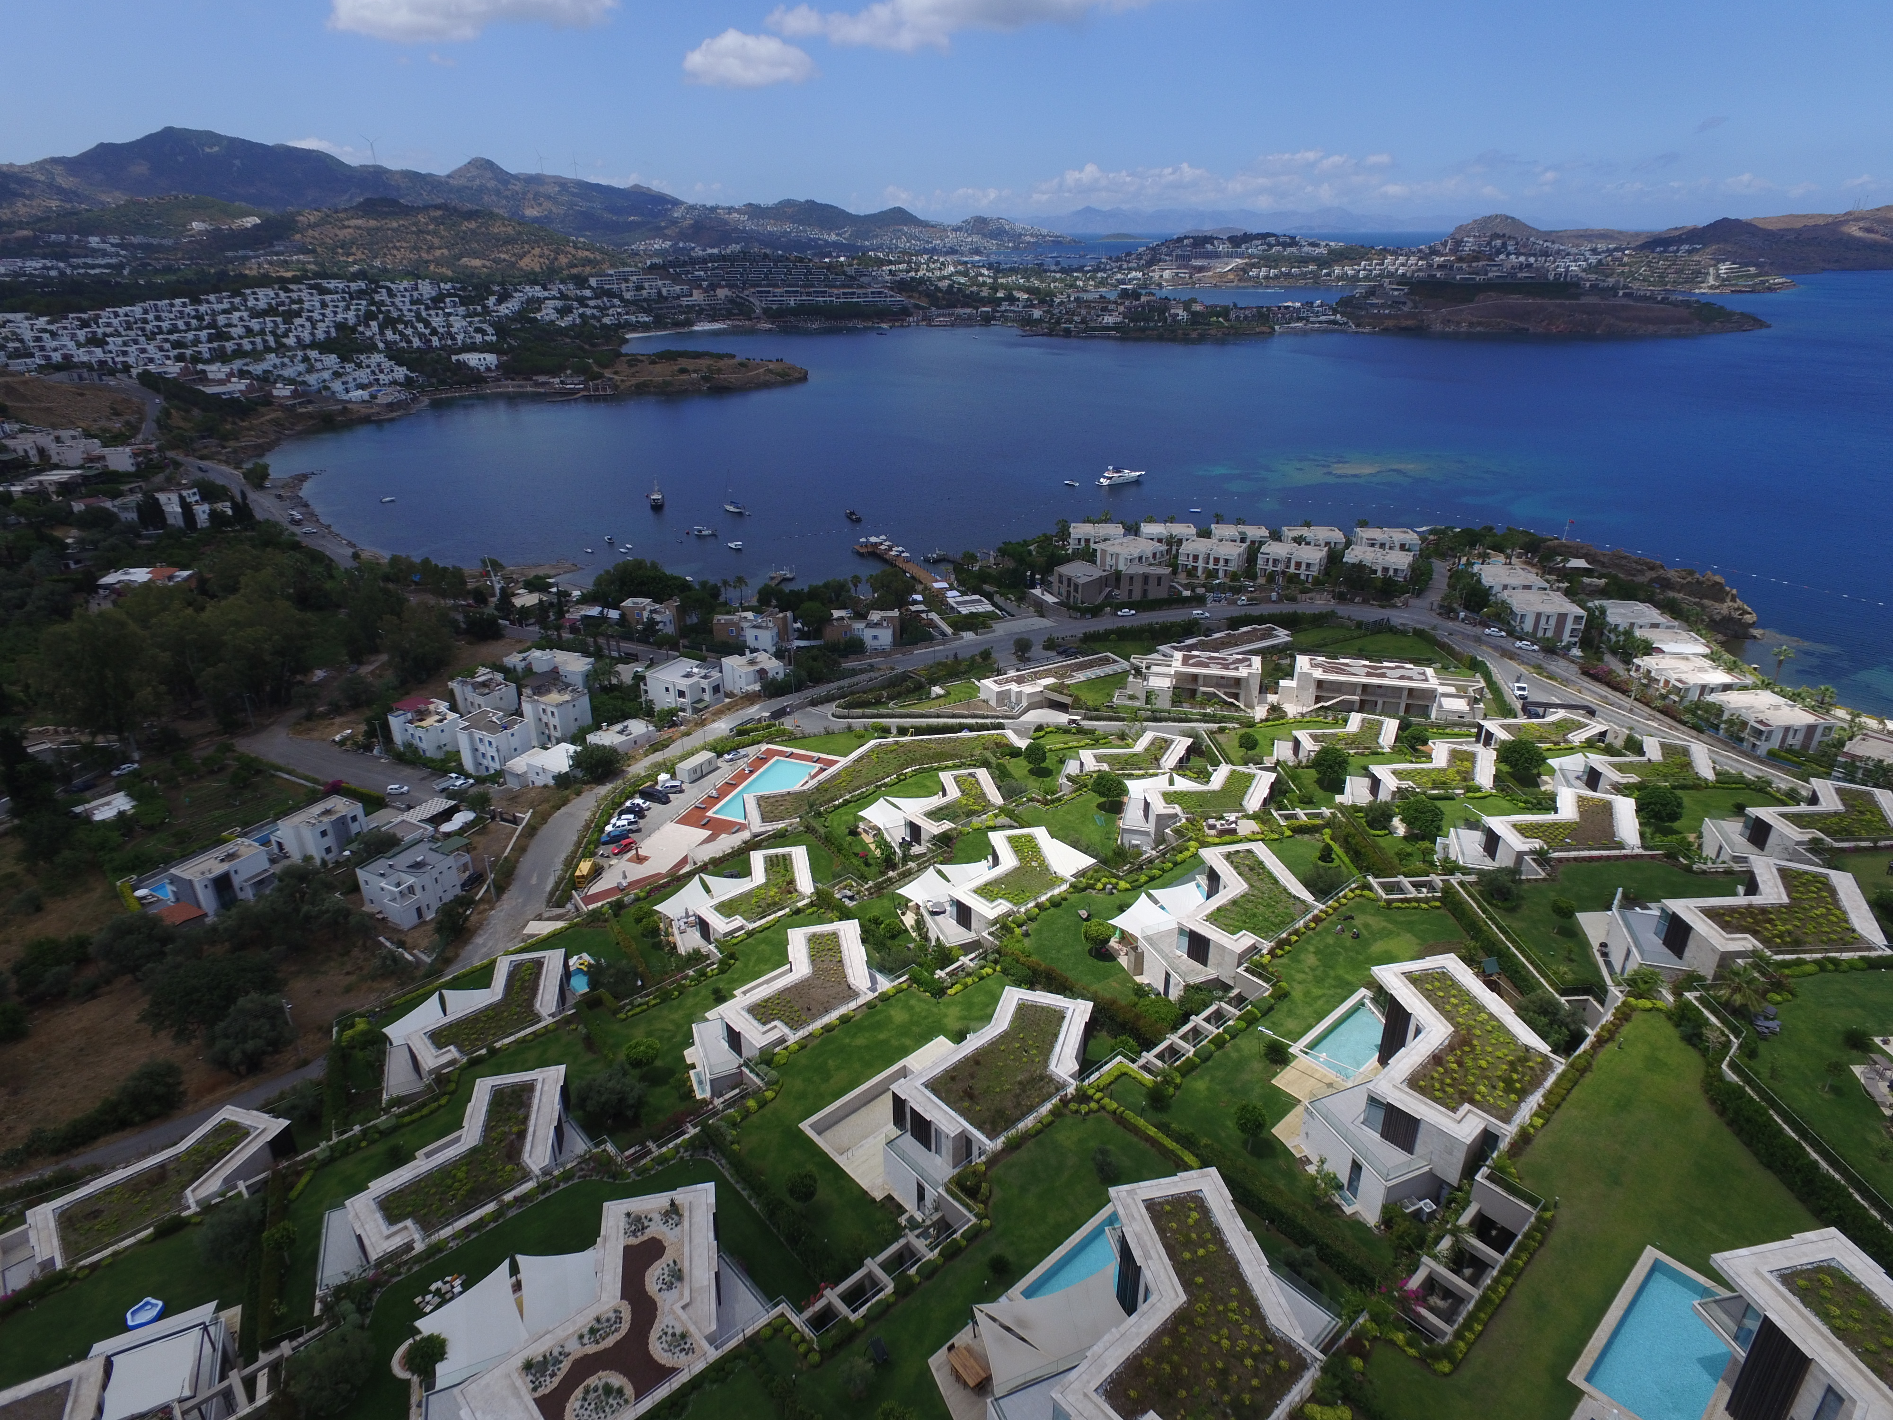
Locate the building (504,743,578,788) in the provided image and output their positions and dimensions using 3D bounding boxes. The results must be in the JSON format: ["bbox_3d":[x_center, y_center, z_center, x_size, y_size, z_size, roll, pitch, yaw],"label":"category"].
[{"bbox_3d":[-68.870,10.200,190.080,13.200,4.800,9.400,14,27,28],"label":"building"}]

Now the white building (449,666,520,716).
[{"bbox_3d":[-95.980,-2.280,228.150,11.200,10.000,8.800,15,28,30],"label":"white building"}]

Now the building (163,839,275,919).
[{"bbox_3d":[-104.790,24.500,159.150,6.600,6.300,9.900,13,27,27],"label":"building"}]

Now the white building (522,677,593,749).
[{"bbox_3d":[-78.710,0.440,219.300,10.800,10.000,9.600,14,27,28],"label":"white building"}]

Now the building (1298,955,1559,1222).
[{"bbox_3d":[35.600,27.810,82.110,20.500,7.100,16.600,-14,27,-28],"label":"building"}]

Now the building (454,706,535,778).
[{"bbox_3d":[-87.150,6.840,209.520,11.300,9.200,9.400,13,27,26],"label":"building"}]

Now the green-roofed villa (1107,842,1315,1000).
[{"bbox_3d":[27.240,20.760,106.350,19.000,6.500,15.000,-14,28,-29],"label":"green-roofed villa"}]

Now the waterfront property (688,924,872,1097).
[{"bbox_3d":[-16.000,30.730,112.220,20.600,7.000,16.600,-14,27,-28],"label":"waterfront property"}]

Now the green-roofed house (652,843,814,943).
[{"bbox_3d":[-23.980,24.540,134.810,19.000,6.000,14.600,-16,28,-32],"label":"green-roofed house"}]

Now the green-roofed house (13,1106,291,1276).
[{"bbox_3d":[-64.140,41.200,91.380,11.040,5.500,18.100,20,31,38],"label":"green-roofed house"}]

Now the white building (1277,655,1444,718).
[{"bbox_3d":[80.530,-4.610,213.890,27.000,6.900,9.800,6,24,13],"label":"white building"}]

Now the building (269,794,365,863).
[{"bbox_3d":[-100.790,19.710,178.000,7.580,6.600,10.010,11,26,23],"label":"building"}]

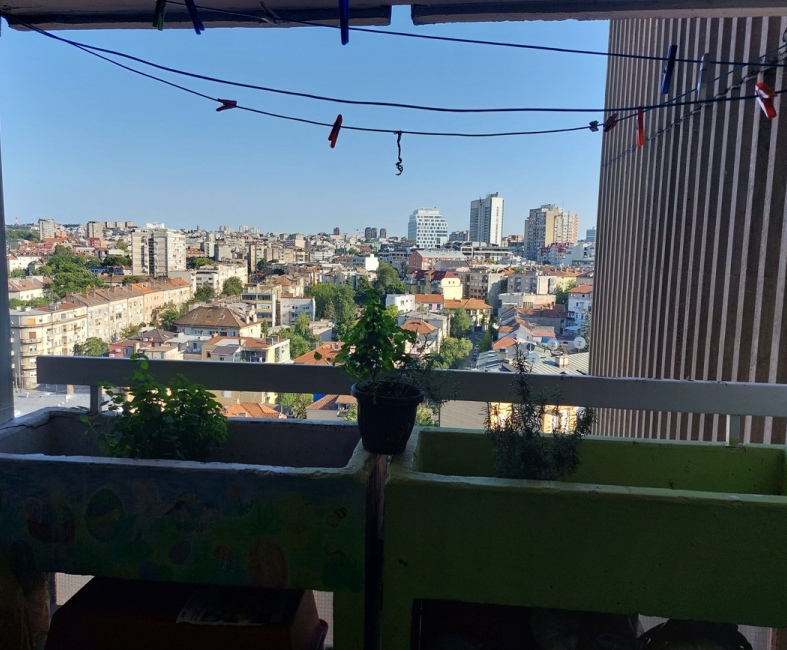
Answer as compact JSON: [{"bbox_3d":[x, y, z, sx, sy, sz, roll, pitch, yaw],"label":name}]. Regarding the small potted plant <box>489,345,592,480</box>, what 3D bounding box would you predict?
[{"bbox_3d":[0.364,0.249,1.530,0.255,0.370,0.220,2,7,6],"label":"small potted plant"}]

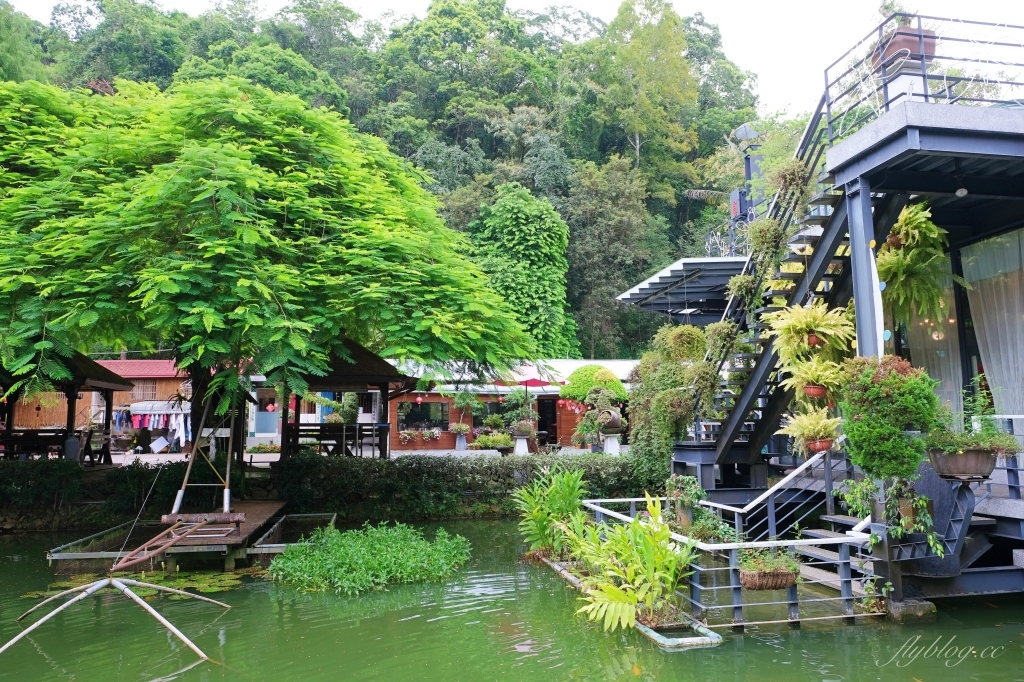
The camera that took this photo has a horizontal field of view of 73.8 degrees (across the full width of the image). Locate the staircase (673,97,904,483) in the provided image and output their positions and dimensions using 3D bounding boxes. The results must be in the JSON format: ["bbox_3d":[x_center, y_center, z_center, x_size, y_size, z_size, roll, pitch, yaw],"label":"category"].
[{"bbox_3d":[4.312,-0.285,11.102,1.450,5.300,5.000,1,-8,-11],"label":"staircase"}]

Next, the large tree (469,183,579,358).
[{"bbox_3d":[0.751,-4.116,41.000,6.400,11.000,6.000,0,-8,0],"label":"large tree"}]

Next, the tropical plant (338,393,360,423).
[{"bbox_3d":[-5.834,2.531,24.500,0.680,1.350,0.680,0,-7,0],"label":"tropical plant"}]

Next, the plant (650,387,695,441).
[{"bbox_3d":[2.752,1.277,11.700,0.760,0.950,0.750,0,-7,0],"label":"plant"}]

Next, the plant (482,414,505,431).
[{"bbox_3d":[-0.691,3.046,25.500,0.850,0.650,0.800,0,-7,0],"label":"plant"}]

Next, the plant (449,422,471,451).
[{"bbox_3d":[-2.077,3.779,27.000,0.870,1.120,0.820,0,-8,0],"label":"plant"}]

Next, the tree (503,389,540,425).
[{"bbox_3d":[0.255,1.953,20.500,1.080,1.150,1.000,0,-7,0],"label":"tree"}]

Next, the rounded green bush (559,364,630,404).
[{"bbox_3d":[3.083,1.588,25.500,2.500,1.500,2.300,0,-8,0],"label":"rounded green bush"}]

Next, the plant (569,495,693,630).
[{"bbox_3d":[1.501,2.759,8.500,1.500,1.650,1.450,0,-7,0],"label":"plant"}]

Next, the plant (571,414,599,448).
[{"bbox_3d":[2.854,3.476,26.500,1.150,1.400,1.050,0,-8,0],"label":"plant"}]

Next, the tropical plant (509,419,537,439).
[{"bbox_3d":[0.320,2.436,19.000,0.720,0.580,0.680,0,-8,0],"label":"tropical plant"}]

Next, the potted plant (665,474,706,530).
[{"bbox_3d":[2.975,2.769,11.700,0.720,0.970,0.700,0,-8,0],"label":"potted plant"}]

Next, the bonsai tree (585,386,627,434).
[{"bbox_3d":[2.740,2.066,20.000,1.200,1.450,1.100,0,-7,0],"label":"bonsai tree"}]

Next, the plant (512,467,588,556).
[{"bbox_3d":[0.643,2.848,11.400,1.270,1.500,1.200,0,-8,0],"label":"plant"}]

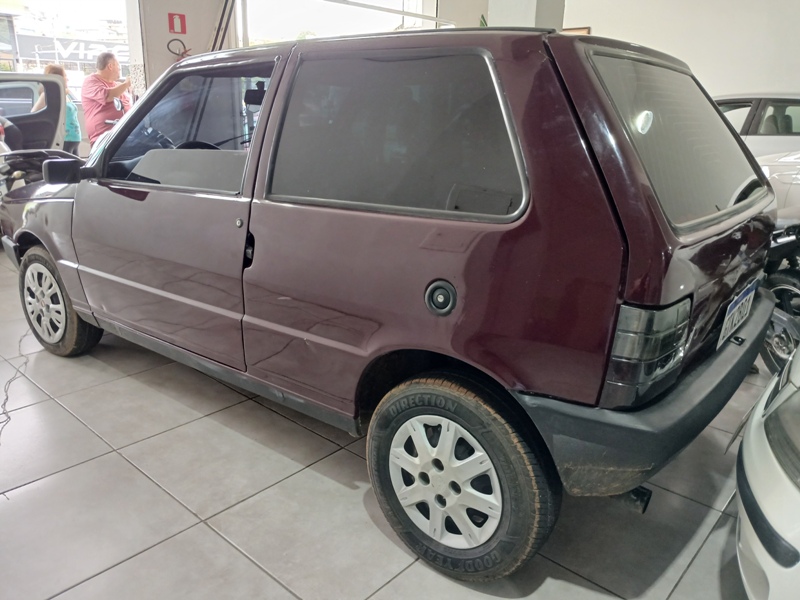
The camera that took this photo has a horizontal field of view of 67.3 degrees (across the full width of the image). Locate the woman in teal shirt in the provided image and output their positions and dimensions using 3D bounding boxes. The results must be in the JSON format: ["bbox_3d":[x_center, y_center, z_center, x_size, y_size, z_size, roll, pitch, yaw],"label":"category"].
[{"bbox_3d":[-3.424,-1.544,6.131,0.422,1.596,0.482,-8,19,-29],"label":"woman in teal shirt"}]

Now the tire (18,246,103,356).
[{"bbox_3d":[-1.721,-0.002,3.055,0.564,0.564,0.169,14,21,35],"label":"tire"}]

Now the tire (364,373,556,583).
[{"bbox_3d":[0.162,0.476,1.697,0.564,0.564,0.169,14,21,35],"label":"tire"}]

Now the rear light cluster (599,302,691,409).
[{"bbox_3d":[0.527,0.116,1.288,0.122,0.244,0.149,14,21,35],"label":"rear light cluster"}]

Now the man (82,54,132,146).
[{"bbox_3d":[-2.860,-1.522,5.932,0.482,1.707,0.542,-12,22,-38],"label":"man"}]

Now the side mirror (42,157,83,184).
[{"bbox_3d":[-1.287,-0.486,2.300,0.078,0.094,0.141,14,21,35],"label":"side mirror"}]

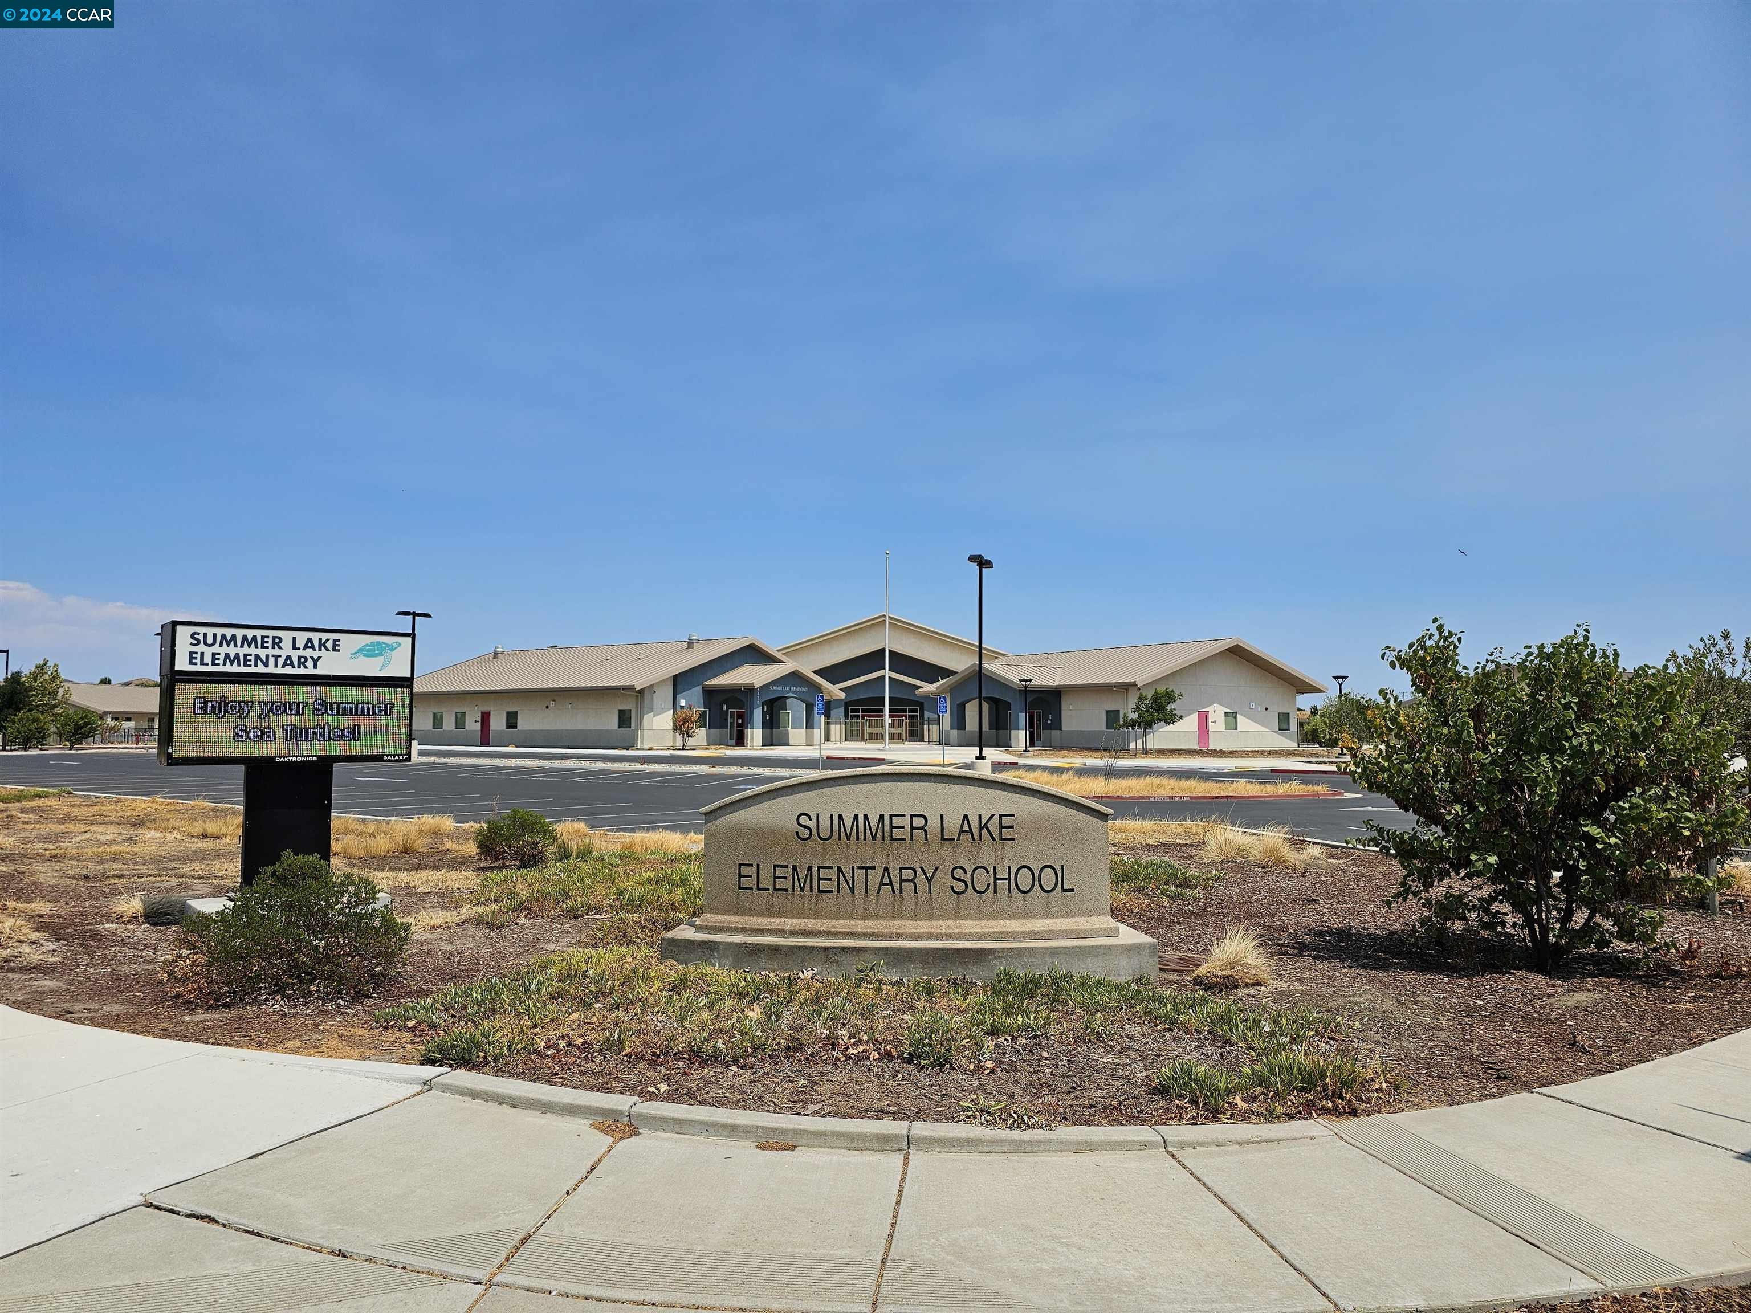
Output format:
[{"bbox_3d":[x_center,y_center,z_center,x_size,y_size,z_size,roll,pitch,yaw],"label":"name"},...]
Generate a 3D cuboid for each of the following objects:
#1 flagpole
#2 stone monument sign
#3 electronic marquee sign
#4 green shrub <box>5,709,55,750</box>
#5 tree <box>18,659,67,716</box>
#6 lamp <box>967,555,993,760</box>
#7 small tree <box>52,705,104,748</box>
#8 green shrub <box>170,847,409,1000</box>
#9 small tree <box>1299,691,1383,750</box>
[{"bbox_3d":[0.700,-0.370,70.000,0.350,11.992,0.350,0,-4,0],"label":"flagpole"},{"bbox_3d":[0.254,1.620,8.916,3.651,1.535,1.269,0,-4,2],"label":"stone monument sign"},{"bbox_3d":[-6.231,0.422,12.421,2.326,1.430,0.609,3,-5,-39],"label":"electronic marquee sign"},{"bbox_3d":[-57.404,4.946,79.000,2.850,2.827,2.750,3,-5,-36],"label":"green shrub"},{"bbox_3d":[-64.392,3.598,90.000,3.500,6.653,3.400,3,-5,-36],"label":"tree"},{"bbox_3d":[3.220,0.038,35.800,0.450,6.293,1.700,-1,-4,17],"label":"lamp"},{"bbox_3d":[-54.744,4.868,80.000,2.900,2.957,2.800,3,-4,-34],"label":"small tree"},{"bbox_3d":[-4.232,1.901,8.400,1.500,0.966,1.350,2,-4,-27],"label":"green shrub"},{"bbox_3d":[27.384,3.778,68.000,4.400,3.311,4.200,-1,-4,22],"label":"small tree"}]

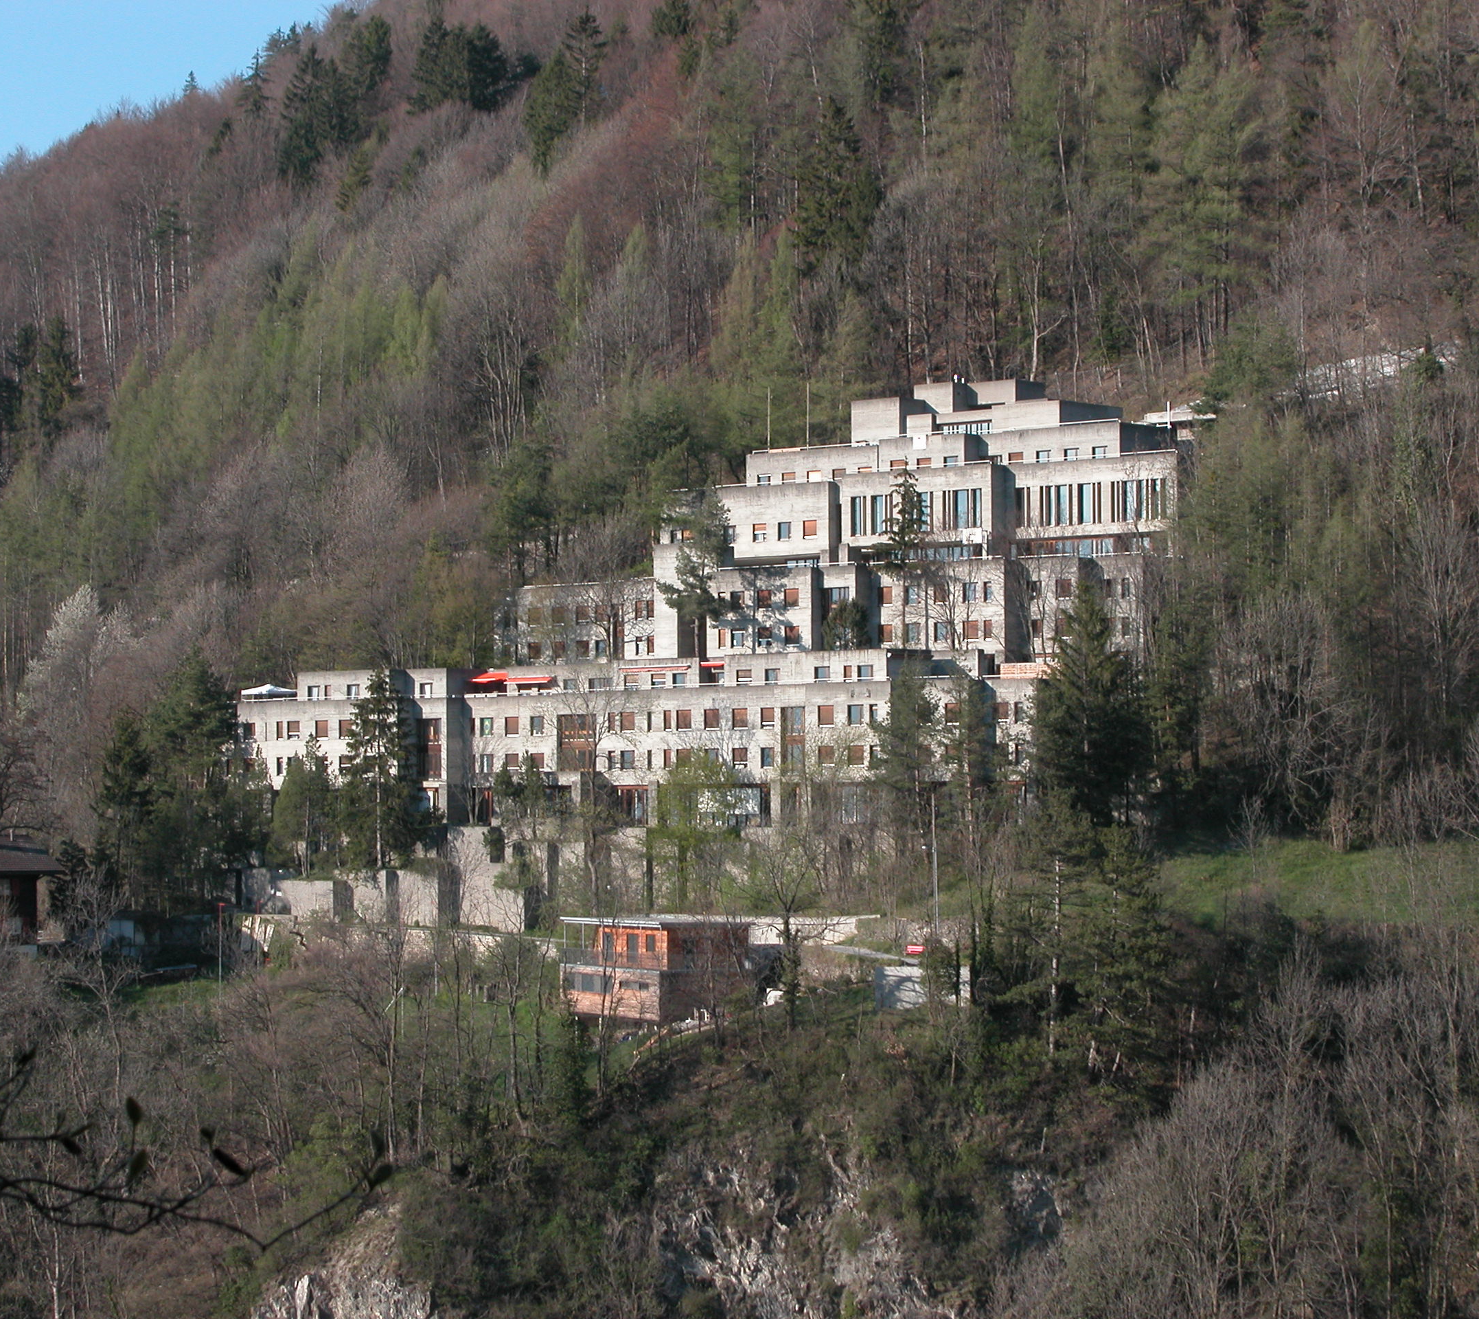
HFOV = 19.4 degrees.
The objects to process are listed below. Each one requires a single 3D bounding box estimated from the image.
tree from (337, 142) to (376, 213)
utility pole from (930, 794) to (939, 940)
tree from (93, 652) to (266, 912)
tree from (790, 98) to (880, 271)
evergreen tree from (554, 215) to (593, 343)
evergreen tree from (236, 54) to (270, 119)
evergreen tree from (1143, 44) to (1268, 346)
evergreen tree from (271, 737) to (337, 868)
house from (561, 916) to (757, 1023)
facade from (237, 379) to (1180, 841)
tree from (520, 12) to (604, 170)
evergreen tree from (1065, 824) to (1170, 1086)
[{"bbox_3d":[-48.464,-60.949,545.000,4.855,9.107,4.855,0,-2,0],"label":"tree"},{"bbox_3d":[12.289,13.088,272.000,0.300,9.800,0.300,-3,-2,0],"label":"utility pole"},{"bbox_3d":[-43.690,9.540,337.000,13.510,20.260,11.480,0,-2,0],"label":"tree"},{"bbox_3d":[9.550,-47.350,432.000,9.070,17.870,9.070,0,-2,0],"label":"tree"},{"bbox_3d":[-17.020,-38.810,442.000,4.080,13.360,4.080,0,-2,0],"label":"evergreen tree"},{"bbox_3d":[-68.140,-79.590,605.000,4.810,10.780,4.810,0,-2,0],"label":"evergreen tree"},{"bbox_3d":[39.425,-39.193,365.000,10.451,25.804,10.451,0,-2,0],"label":"evergreen tree"},{"bbox_3d":[-32.830,10.805,325.000,4.963,10.026,4.963,0,-2,0],"label":"evergreen tree"},{"bbox_3d":[-5.376,20.105,279.100,6.800,6.600,12.500,1,-3,-32],"label":"house"},{"bbox_3d":[-0.540,-3.880,337.500,79.000,35.800,34.000,-2,-3,41],"label":"facade"},{"bbox_3d":[-21.342,-68.493,520.000,10.092,19.216,10.092,0,-2,0],"label":"tree"},{"bbox_3d":[21.689,17.092,247.000,5.894,15.398,5.894,0,-2,0],"label":"evergreen tree"}]

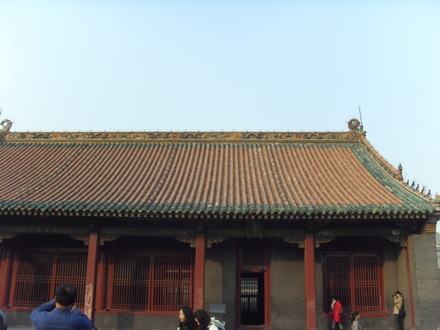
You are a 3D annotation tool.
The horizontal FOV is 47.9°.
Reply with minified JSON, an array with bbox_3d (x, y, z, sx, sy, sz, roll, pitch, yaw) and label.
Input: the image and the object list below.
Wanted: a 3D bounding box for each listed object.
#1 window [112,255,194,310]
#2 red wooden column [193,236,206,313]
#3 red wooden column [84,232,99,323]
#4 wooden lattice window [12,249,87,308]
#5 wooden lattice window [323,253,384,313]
[{"bbox_3d":[-2.940,5.005,20.989,3.543,2.417,0.150,0,-14,2],"label":"window"},{"bbox_3d":[-0.794,4.448,18.783,0.350,3.538,0.350,0,-14,2],"label":"red wooden column"},{"bbox_3d":[-4.981,4.430,18.947,0.350,3.572,0.350,0,-14,2],"label":"red wooden column"},{"bbox_3d":[-7.090,4.871,21.181,3.585,2.502,0.150,0,-14,2],"label":"wooden lattice window"},{"bbox_3d":[5.578,4.927,20.685,2.599,2.471,0.150,0,-14,2],"label":"wooden lattice window"}]

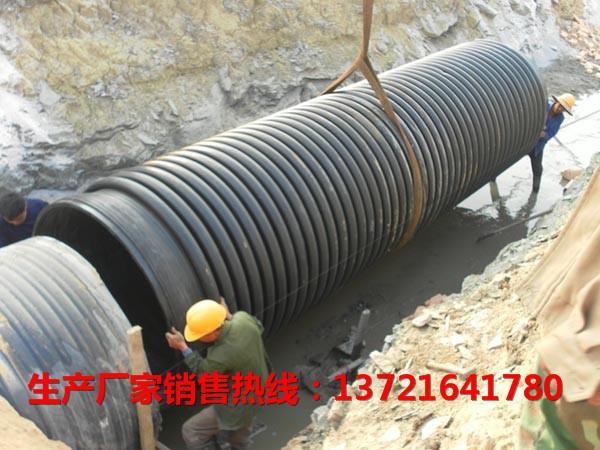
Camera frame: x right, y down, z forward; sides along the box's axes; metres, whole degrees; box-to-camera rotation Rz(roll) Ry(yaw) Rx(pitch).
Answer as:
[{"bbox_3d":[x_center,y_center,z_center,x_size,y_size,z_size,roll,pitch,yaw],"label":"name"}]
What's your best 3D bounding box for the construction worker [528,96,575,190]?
[{"bbox_3d":[3.323,-1.083,9.150,0.650,1.480,0.600,16,31,26],"label":"construction worker"}]

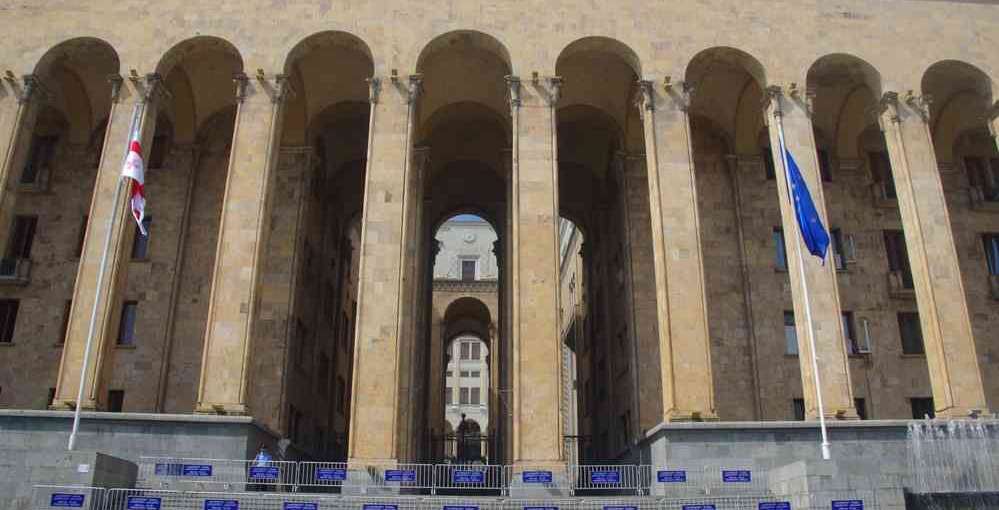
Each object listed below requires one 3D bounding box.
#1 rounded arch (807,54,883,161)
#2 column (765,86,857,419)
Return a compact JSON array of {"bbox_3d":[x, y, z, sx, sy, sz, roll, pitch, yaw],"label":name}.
[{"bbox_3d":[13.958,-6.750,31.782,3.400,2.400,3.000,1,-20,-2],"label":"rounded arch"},{"bbox_3d":[11.529,-0.375,28.237,1.870,13.300,1.200,1,-20,-2],"label":"column"}]

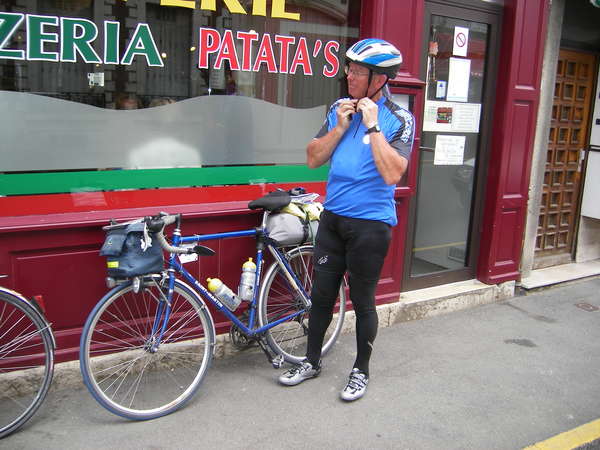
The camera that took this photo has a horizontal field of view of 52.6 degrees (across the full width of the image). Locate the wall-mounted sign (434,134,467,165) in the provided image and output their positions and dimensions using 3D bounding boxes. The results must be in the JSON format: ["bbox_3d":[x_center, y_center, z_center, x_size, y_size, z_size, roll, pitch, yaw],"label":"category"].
[{"bbox_3d":[1.096,-0.541,4.411,0.300,0.211,0.008,-5,14,-34],"label":"wall-mounted sign"}]

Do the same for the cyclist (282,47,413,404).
[{"bbox_3d":[0.240,-0.018,3.083,0.570,1.780,0.460,9,14,30],"label":"cyclist"}]

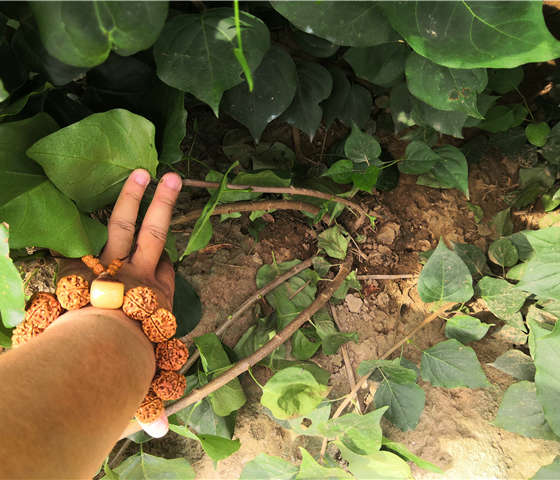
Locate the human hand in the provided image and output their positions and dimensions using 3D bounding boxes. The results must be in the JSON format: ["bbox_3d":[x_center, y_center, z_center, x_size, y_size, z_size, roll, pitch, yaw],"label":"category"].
[{"bbox_3d":[-0.118,0.048,0.380,0.085,0.080,0.190,4,88,6],"label":"human hand"}]

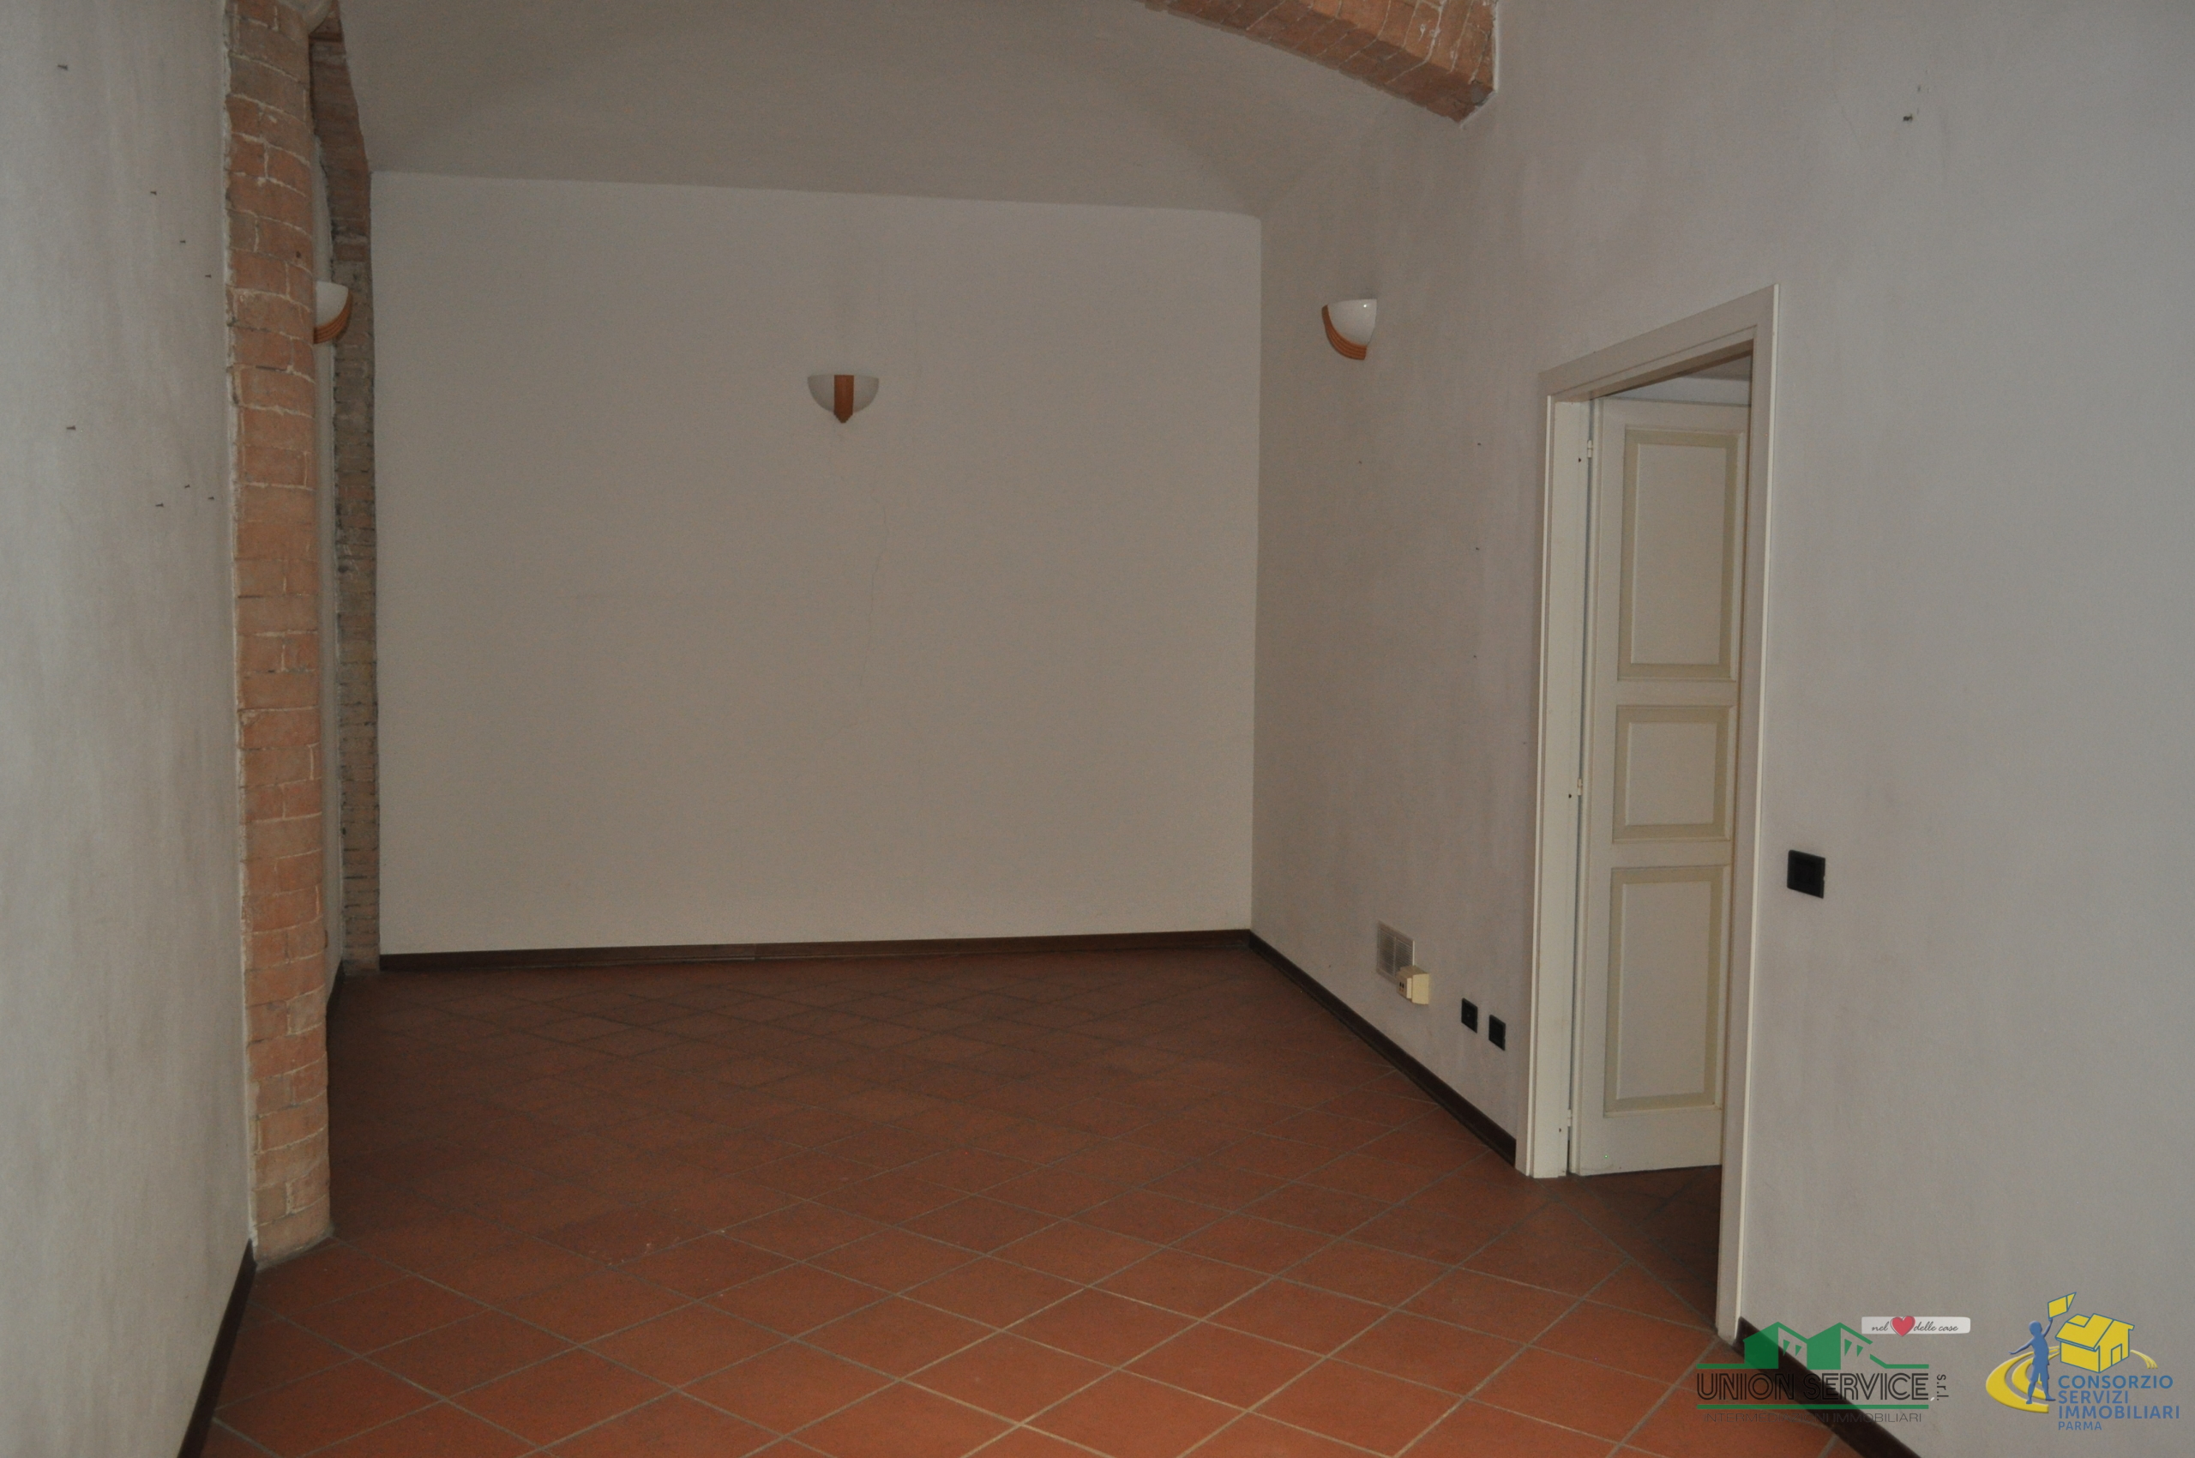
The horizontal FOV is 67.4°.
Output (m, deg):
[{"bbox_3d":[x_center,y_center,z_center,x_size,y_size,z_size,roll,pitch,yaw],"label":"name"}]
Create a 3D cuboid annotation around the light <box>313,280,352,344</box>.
[{"bbox_3d":[-2.667,-1.425,5.697,0.152,0.197,0.308,-1,3,-22],"label":"light"}]

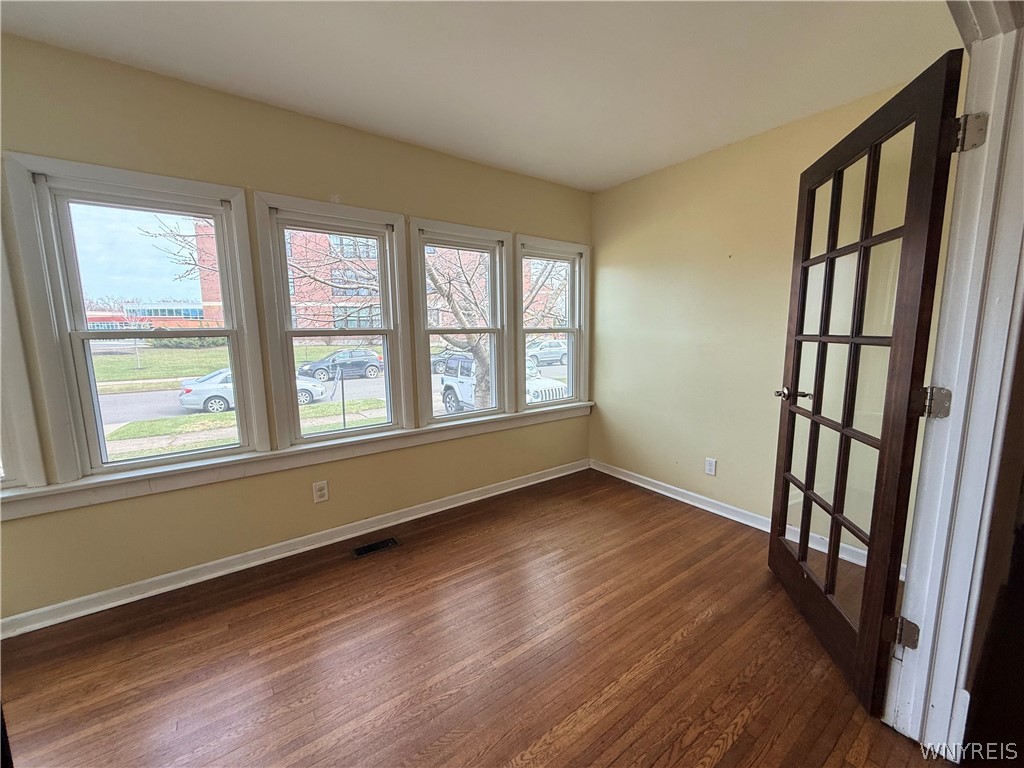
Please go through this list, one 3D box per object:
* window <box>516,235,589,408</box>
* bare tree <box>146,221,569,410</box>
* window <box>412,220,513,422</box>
[{"bbox_3d":[0.350,-0.501,3.506,0.804,1.378,0.110,-6,9,-36],"label":"window"},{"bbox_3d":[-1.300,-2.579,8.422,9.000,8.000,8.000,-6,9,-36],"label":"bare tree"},{"bbox_3d":[-0.329,-0.427,3.013,0.825,1.378,0.110,-6,9,-36],"label":"window"}]

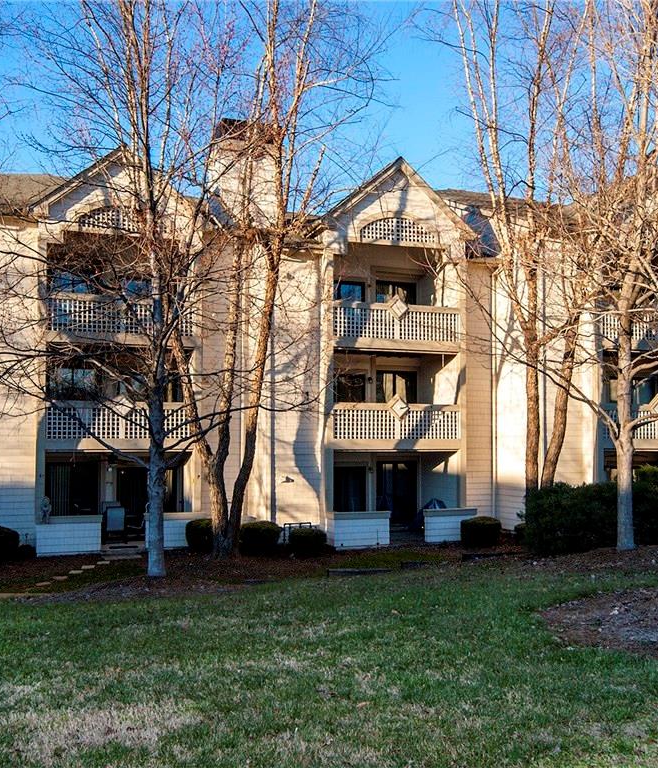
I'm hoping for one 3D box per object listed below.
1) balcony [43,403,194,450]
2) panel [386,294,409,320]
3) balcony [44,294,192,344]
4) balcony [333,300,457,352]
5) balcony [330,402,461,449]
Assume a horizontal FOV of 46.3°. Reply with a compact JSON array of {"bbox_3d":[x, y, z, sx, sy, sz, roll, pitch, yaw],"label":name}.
[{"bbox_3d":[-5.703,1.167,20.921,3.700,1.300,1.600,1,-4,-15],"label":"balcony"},{"bbox_3d":[1.906,-2.114,21.250,0.660,0.700,0.200,1,-4,-15],"label":"panel"},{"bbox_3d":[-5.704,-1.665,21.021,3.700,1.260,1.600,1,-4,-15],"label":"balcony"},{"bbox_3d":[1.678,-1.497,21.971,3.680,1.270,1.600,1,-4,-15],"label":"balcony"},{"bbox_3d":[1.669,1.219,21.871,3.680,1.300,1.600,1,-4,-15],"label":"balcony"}]

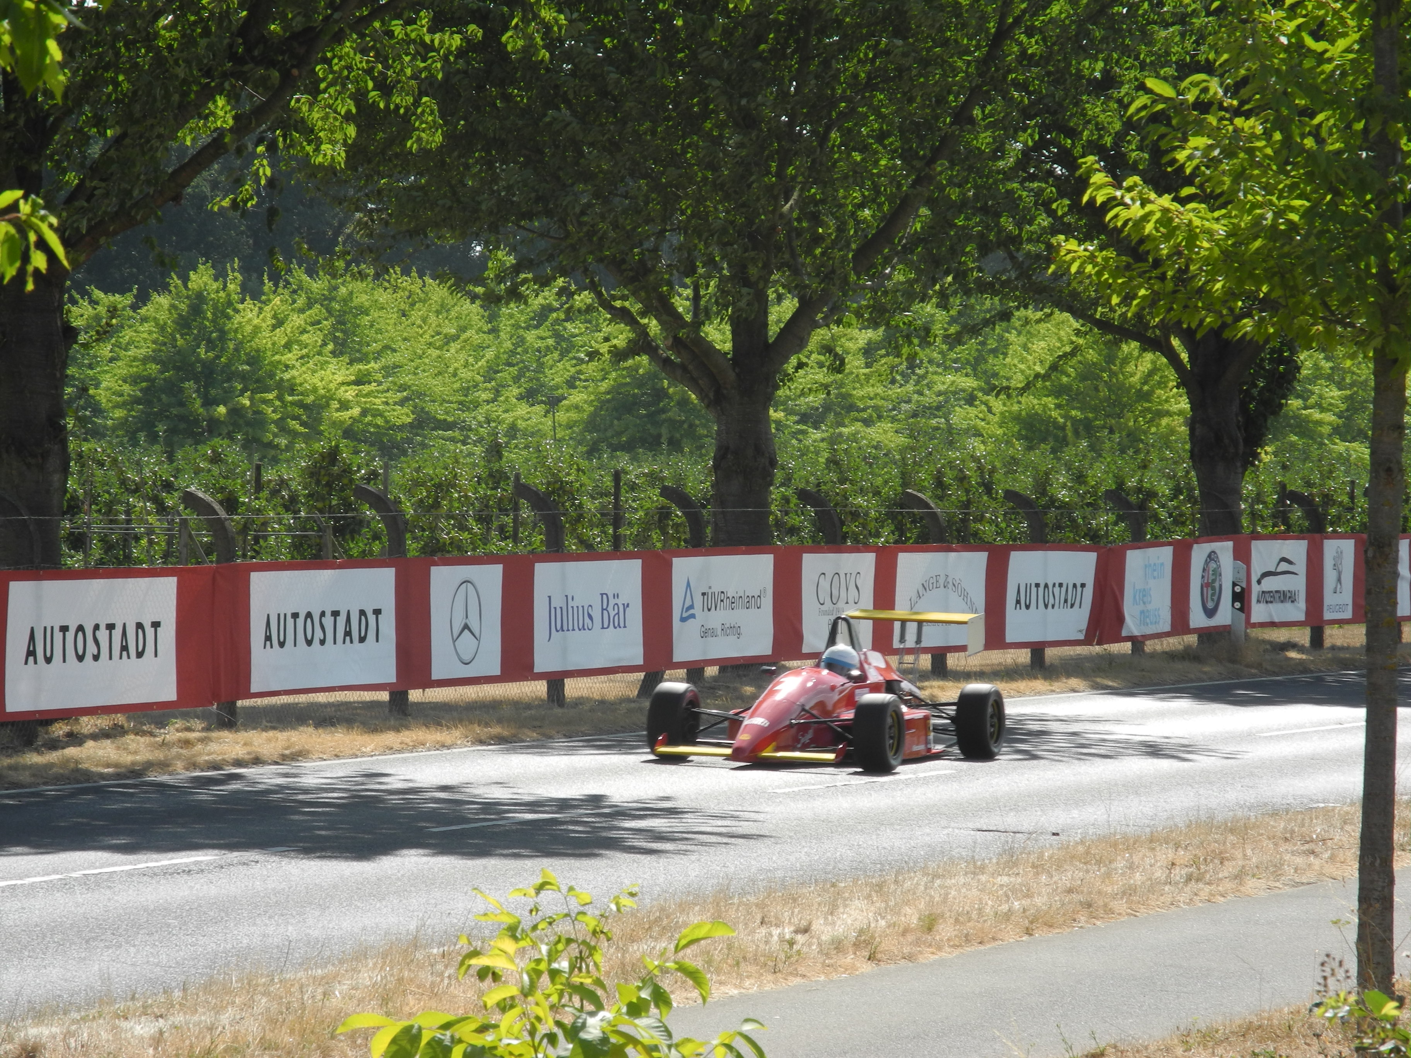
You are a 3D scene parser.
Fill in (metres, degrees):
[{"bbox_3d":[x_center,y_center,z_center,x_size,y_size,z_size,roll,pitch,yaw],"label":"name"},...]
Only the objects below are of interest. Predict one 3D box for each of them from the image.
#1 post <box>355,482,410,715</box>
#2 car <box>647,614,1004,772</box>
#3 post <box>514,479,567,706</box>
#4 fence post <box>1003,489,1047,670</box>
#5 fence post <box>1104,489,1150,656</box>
[{"bbox_3d":[-2.490,0.539,62.740,0.400,1.782,0.115,0,0,18],"label":"post"},{"bbox_3d":[0.917,1.123,57.907,1.750,1.040,4.280,2,1,18],"label":"car"},{"bbox_3d":[-1.339,0.533,66.240,0.400,1.809,0.115,0,0,18],"label":"post"},{"bbox_3d":[3.130,0.496,79.740,0.400,1.758,0.115,0,0,18],"label":"fence post"},{"bbox_3d":[4.303,0.456,83.300,0.440,1.750,0.115,0,0,19],"label":"fence post"}]

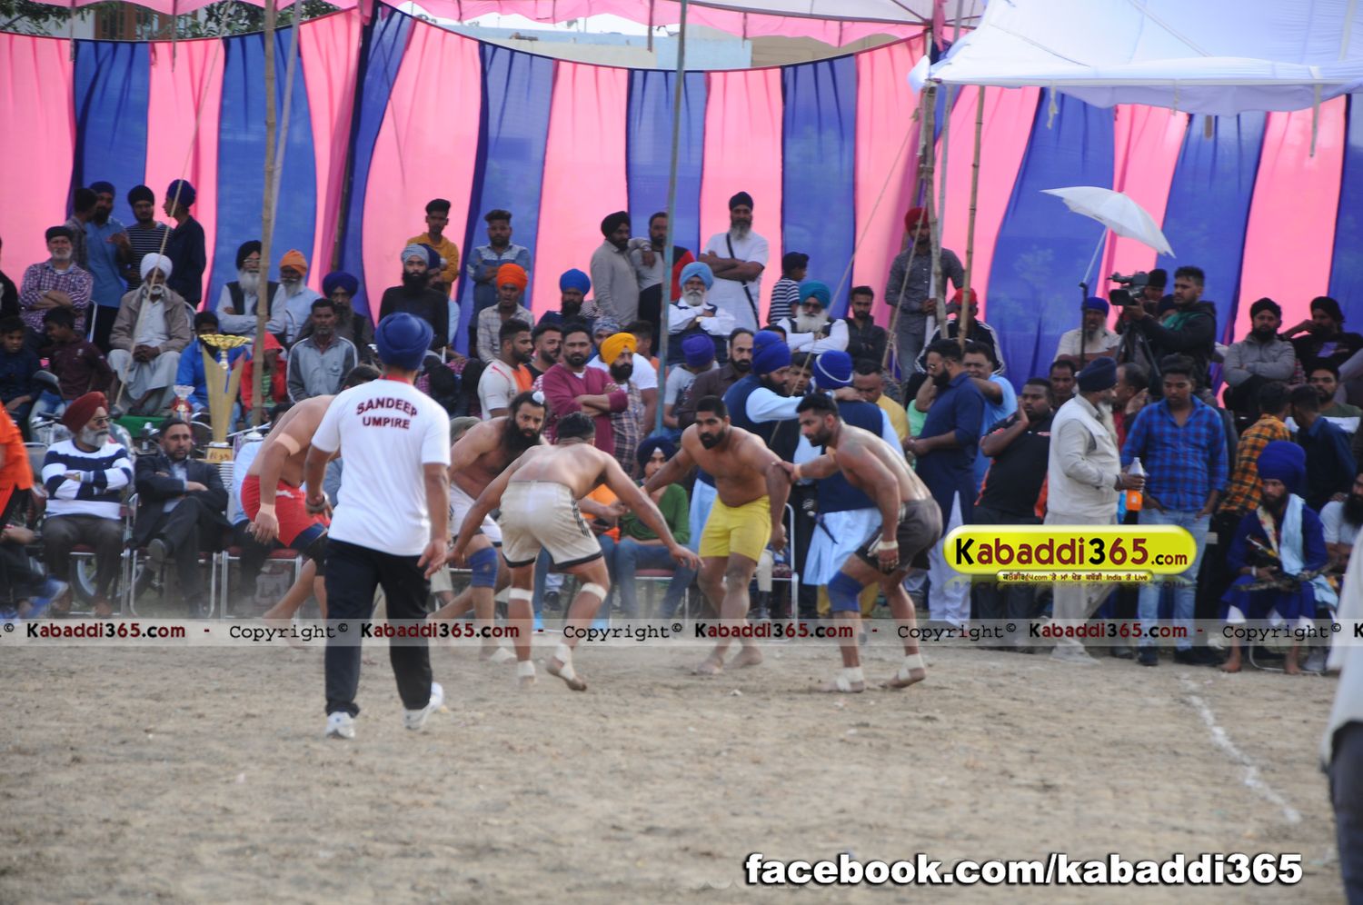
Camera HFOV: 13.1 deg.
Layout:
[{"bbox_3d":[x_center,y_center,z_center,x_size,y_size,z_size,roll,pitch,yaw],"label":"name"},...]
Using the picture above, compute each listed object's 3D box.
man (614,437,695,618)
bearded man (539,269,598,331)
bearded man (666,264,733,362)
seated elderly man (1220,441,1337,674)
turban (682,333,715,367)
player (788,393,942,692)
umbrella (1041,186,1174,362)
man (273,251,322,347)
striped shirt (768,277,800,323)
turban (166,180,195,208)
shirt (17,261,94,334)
[{"bbox_3d":[-0.165,0.510,36.900,0.520,1.211,0.750,2,1,3],"label":"man"},{"bbox_3d":[-0.879,-0.796,46.000,0.550,1.260,0.780,2,1,-3],"label":"bearded man"},{"bbox_3d":[0.116,-0.735,43.008,0.560,1.300,0.720,2,1,-2],"label":"bearded man"},{"bbox_3d":[3.472,0.614,34.600,0.660,1.372,0.800,2,1,12],"label":"seated elderly man"},{"bbox_3d":[0.116,-0.699,40.400,0.240,0.220,0.220,1,1,-39],"label":"turban"},{"bbox_3d":[0.944,0.458,30.600,0.800,1.537,0.660,2,1,-10],"label":"player"},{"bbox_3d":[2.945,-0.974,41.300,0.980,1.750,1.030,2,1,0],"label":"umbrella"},{"bbox_3d":[-2.888,-0.854,44.008,0.520,1.300,0.720,2,1,14],"label":"man"},{"bbox_3d":[0.834,-1.156,47.200,0.210,0.490,0.350,2,1,-37],"label":"striped shirt"},{"bbox_3d":[-4.072,-2.105,48.300,0.245,0.230,0.215,2,1,-12],"label":"turban"},{"bbox_3d":[-4.542,-1.121,43.100,0.540,0.580,0.360,2,1,-6],"label":"shirt"}]

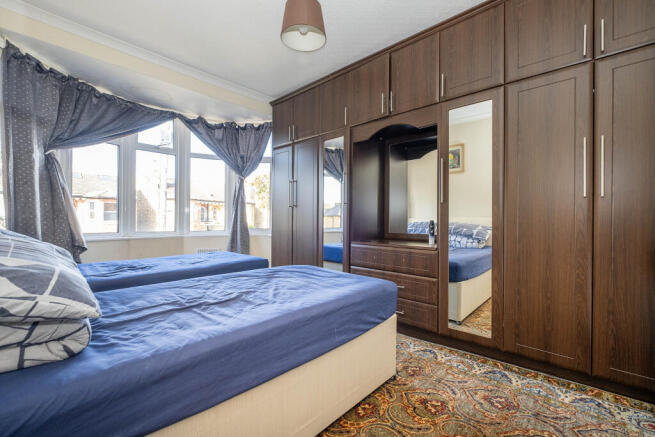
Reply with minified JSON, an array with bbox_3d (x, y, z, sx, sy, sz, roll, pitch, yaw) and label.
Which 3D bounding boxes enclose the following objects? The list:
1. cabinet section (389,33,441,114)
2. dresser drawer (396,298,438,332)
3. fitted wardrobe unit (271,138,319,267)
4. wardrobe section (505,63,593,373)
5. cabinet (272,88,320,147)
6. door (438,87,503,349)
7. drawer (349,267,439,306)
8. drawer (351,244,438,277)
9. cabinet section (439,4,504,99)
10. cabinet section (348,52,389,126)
[{"bbox_3d":[0.940,-1.233,2.599,0.443,0.568,0.570,0,0,42],"label":"cabinet section"},{"bbox_3d":[0.694,0.806,2.612,0.850,0.215,0.420,0,0,41],"label":"dresser drawer"},{"bbox_3d":[-0.217,0.043,3.505,0.857,1.898,0.580,0,0,41],"label":"fitted wardrobe unit"},{"bbox_3d":[1.398,0.003,1.752,0.433,1.826,0.040,0,0,41],"label":"wardrobe section"},{"bbox_3d":[-0.211,-1.184,3.499,0.854,0.558,0.580,0,0,41],"label":"cabinet"},{"bbox_3d":[1.068,0.003,2.038,0.435,1.826,0.040,0,0,41],"label":"door"},{"bbox_3d":[0.694,0.587,2.612,0.850,0.217,0.420,0,0,41],"label":"drawer"},{"bbox_3d":[0.694,0.366,2.612,0.850,0.215,0.420,0,0,41],"label":"drawer"},{"bbox_3d":[1.275,-1.235,2.299,0.456,0.572,0.570,0,0,42],"label":"cabinet section"},{"bbox_3d":[0.605,-1.228,2.900,0.458,0.561,0.570,0,0,42],"label":"cabinet section"}]

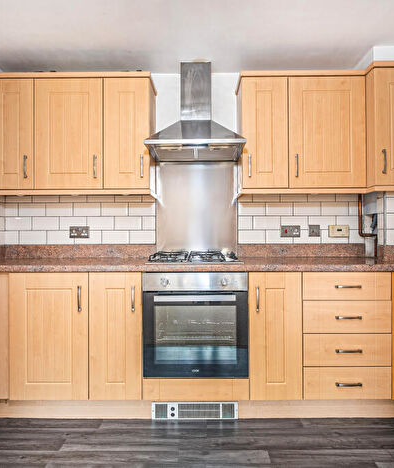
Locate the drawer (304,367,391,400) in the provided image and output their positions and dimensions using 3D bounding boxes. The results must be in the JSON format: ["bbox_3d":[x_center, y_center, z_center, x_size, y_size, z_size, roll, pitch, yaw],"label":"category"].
[{"bbox_3d":[0.842,0.834,1.980,0.495,0.188,0.480,0,0,0],"label":"drawer"}]

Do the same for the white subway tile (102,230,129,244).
[{"bbox_3d":[-0.595,0.027,2.285,0.200,0.100,0.010,0,0,0],"label":"white subway tile"}]

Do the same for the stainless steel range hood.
[{"bbox_3d":[-0.011,-0.853,2.060,0.600,0.645,0.490,0,0,0],"label":"stainless steel range hood"}]

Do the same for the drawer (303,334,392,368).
[{"bbox_3d":[0.847,0.654,1.970,0.497,0.187,0.470,0,0,0],"label":"drawer"}]

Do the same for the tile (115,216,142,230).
[{"bbox_3d":[-0.503,-0.075,2.285,0.200,0.100,0.010,0,0,0],"label":"tile"}]

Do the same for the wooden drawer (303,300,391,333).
[{"bbox_3d":[0.847,0.466,1.970,0.497,0.187,0.470,0,0,0],"label":"wooden drawer"}]

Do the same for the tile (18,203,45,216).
[{"bbox_3d":[-1.212,-0.180,2.295,0.200,0.100,0.010,0,0,0],"label":"tile"}]

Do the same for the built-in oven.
[{"bbox_3d":[-0.006,0.515,2.015,0.595,0.595,0.550,0,0,0],"label":"built-in oven"}]

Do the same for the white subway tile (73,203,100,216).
[{"bbox_3d":[-0.811,-0.181,2.299,0.200,0.100,0.009,0,0,1],"label":"white subway tile"}]

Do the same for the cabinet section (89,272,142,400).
[{"bbox_3d":[-0.457,0.578,2.030,0.297,0.717,0.560,0,0,0],"label":"cabinet section"}]

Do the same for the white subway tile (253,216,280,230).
[{"bbox_3d":[0.515,-0.083,2.304,0.200,0.100,0.010,0,0,0],"label":"white subway tile"}]

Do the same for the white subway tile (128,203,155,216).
[{"bbox_3d":[-0.408,-0.183,2.304,0.200,0.100,0.010,0,0,0],"label":"white subway tile"}]

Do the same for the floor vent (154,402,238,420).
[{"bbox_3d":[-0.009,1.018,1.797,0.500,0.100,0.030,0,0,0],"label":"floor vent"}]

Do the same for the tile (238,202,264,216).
[{"bbox_3d":[0.397,-0.184,2.288,0.200,0.100,0.009,0,0,1],"label":"tile"}]

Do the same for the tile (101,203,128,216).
[{"bbox_3d":[-0.602,-0.178,2.285,0.200,0.100,0.010,0,0,0],"label":"tile"}]

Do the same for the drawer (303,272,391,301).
[{"bbox_3d":[0.850,0.296,1.970,0.496,0.157,0.470,0,0,1],"label":"drawer"}]

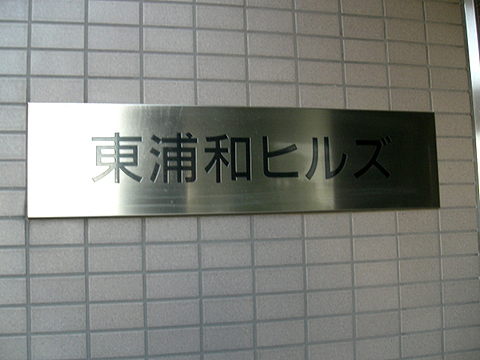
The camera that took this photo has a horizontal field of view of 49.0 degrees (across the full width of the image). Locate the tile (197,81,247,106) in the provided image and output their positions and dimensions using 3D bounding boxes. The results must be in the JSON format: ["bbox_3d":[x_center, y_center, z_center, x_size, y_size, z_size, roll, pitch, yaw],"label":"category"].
[{"bbox_3d":[-0.036,-0.163,0.999,0.095,0.045,0.009,-1,-5,-13],"label":"tile"}]

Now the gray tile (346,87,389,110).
[{"bbox_3d":[0.257,-0.164,1.069,0.095,0.045,0.008,0,-5,-13],"label":"gray tile"}]

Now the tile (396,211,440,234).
[{"bbox_3d":[0.360,0.083,1.070,0.095,0.045,0.009,-1,-5,-13],"label":"tile"}]

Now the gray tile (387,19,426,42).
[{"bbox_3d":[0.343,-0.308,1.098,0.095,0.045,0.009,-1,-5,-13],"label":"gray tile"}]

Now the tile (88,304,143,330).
[{"bbox_3d":[-0.217,0.236,0.919,0.095,0.045,0.010,-1,-5,-14],"label":"tile"}]

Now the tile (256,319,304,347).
[{"bbox_3d":[0.077,0.286,0.984,0.095,0.045,0.008,0,-5,-13],"label":"tile"}]

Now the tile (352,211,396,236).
[{"bbox_3d":[0.264,0.084,1.044,0.095,0.045,0.009,-1,-5,-13],"label":"tile"}]

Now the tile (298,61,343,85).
[{"bbox_3d":[0.158,-0.213,1.050,0.095,0.045,0.010,-1,-5,-14],"label":"tile"}]

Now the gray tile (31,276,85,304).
[{"bbox_3d":[-0.312,0.187,0.900,0.095,0.045,0.009,-1,-5,-13],"label":"gray tile"}]

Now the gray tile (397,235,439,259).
[{"bbox_3d":[0.360,0.133,1.068,0.095,0.045,0.008,0,-5,-13],"label":"gray tile"}]

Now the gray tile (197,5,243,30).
[{"bbox_3d":[-0.038,-0.309,1.008,0.095,0.045,0.009,-1,-5,-13],"label":"gray tile"}]

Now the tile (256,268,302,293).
[{"bbox_3d":[0.074,0.187,0.993,0.095,0.045,0.009,-1,-5,-13],"label":"tile"}]

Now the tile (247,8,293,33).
[{"bbox_3d":[0.058,-0.310,1.031,0.095,0.045,0.009,-1,-5,-13],"label":"tile"}]

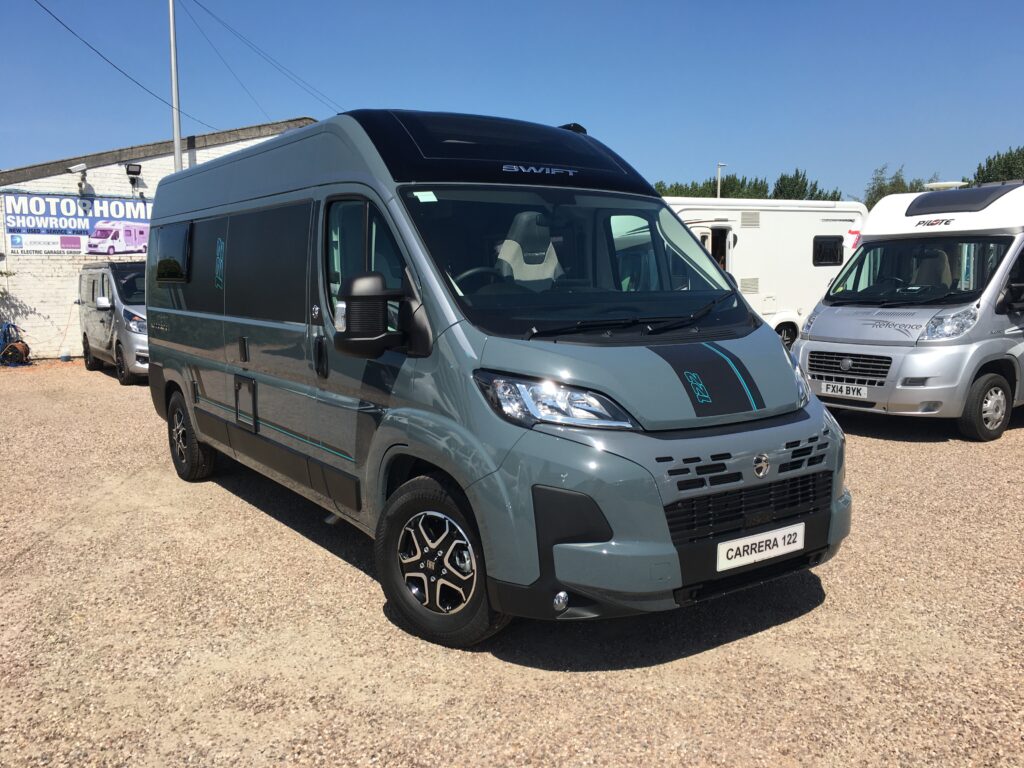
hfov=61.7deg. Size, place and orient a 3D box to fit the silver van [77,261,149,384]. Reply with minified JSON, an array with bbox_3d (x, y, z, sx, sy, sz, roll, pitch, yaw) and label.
[{"bbox_3d":[-6.500,-1.185,15.610,1.960,2.010,5.000,-5,9,-35],"label":"silver van"}]

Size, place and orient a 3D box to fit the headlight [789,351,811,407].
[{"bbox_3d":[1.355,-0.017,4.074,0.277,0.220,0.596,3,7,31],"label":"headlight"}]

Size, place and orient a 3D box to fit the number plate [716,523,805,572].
[{"bbox_3d":[0.995,0.642,3.398,0.520,0.111,0.015,-4,7,-35],"label":"number plate"}]

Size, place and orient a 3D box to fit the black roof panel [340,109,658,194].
[{"bbox_3d":[-0.078,-1.284,4.704,1.660,0.500,1.050,-5,9,-36],"label":"black roof panel"}]

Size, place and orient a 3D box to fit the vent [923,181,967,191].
[{"bbox_3d":[5.060,-2.300,9.991,0.400,0.095,0.400,-4,8,-32],"label":"vent"}]

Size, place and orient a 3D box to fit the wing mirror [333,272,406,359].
[{"bbox_3d":[-0.586,-0.280,3.559,0.250,0.355,0.180,-4,7,-35],"label":"wing mirror"}]

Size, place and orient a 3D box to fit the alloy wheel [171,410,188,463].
[{"bbox_3d":[-2.621,0.418,6.946,0.160,0.440,0.440,-4,7,-35],"label":"alloy wheel"}]

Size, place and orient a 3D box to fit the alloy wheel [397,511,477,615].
[{"bbox_3d":[-0.276,0.748,3.672,0.440,0.440,0.160,4,8,38],"label":"alloy wheel"}]

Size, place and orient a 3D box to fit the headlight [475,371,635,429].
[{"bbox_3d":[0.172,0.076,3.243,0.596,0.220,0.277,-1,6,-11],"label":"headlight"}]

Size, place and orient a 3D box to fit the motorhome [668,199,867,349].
[{"bbox_3d":[2.971,-1.774,14.926,7.000,2.800,2.300,-7,10,-33],"label":"motorhome"}]

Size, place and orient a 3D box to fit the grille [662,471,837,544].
[{"bbox_3d":[0.975,0.484,3.430,1.020,0.200,0.130,-5,9,-36],"label":"grille"}]

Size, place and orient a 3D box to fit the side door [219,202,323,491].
[{"bbox_3d":[-1.431,-0.254,5.060,0.130,1.540,1.370,-5,9,-36],"label":"side door"}]

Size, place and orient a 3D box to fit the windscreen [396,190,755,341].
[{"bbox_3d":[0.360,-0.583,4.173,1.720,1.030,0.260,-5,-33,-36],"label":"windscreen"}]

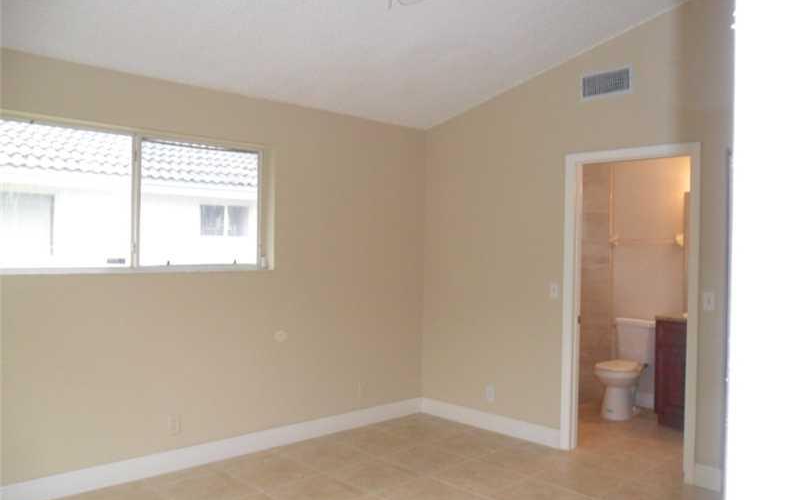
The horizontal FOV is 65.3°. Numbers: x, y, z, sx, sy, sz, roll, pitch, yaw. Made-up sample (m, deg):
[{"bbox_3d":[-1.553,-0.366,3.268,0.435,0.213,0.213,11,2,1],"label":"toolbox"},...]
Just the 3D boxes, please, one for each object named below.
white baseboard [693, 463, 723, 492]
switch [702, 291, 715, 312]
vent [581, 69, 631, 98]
[{"bbox_3d":[1.869,1.386,3.789,0.160,0.135,0.018,1,1,44],"label":"white baseboard"},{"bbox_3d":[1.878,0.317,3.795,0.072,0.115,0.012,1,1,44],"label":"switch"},{"bbox_3d":[1.405,-1.132,4.258,0.360,0.175,0.020,1,1,44],"label":"vent"}]

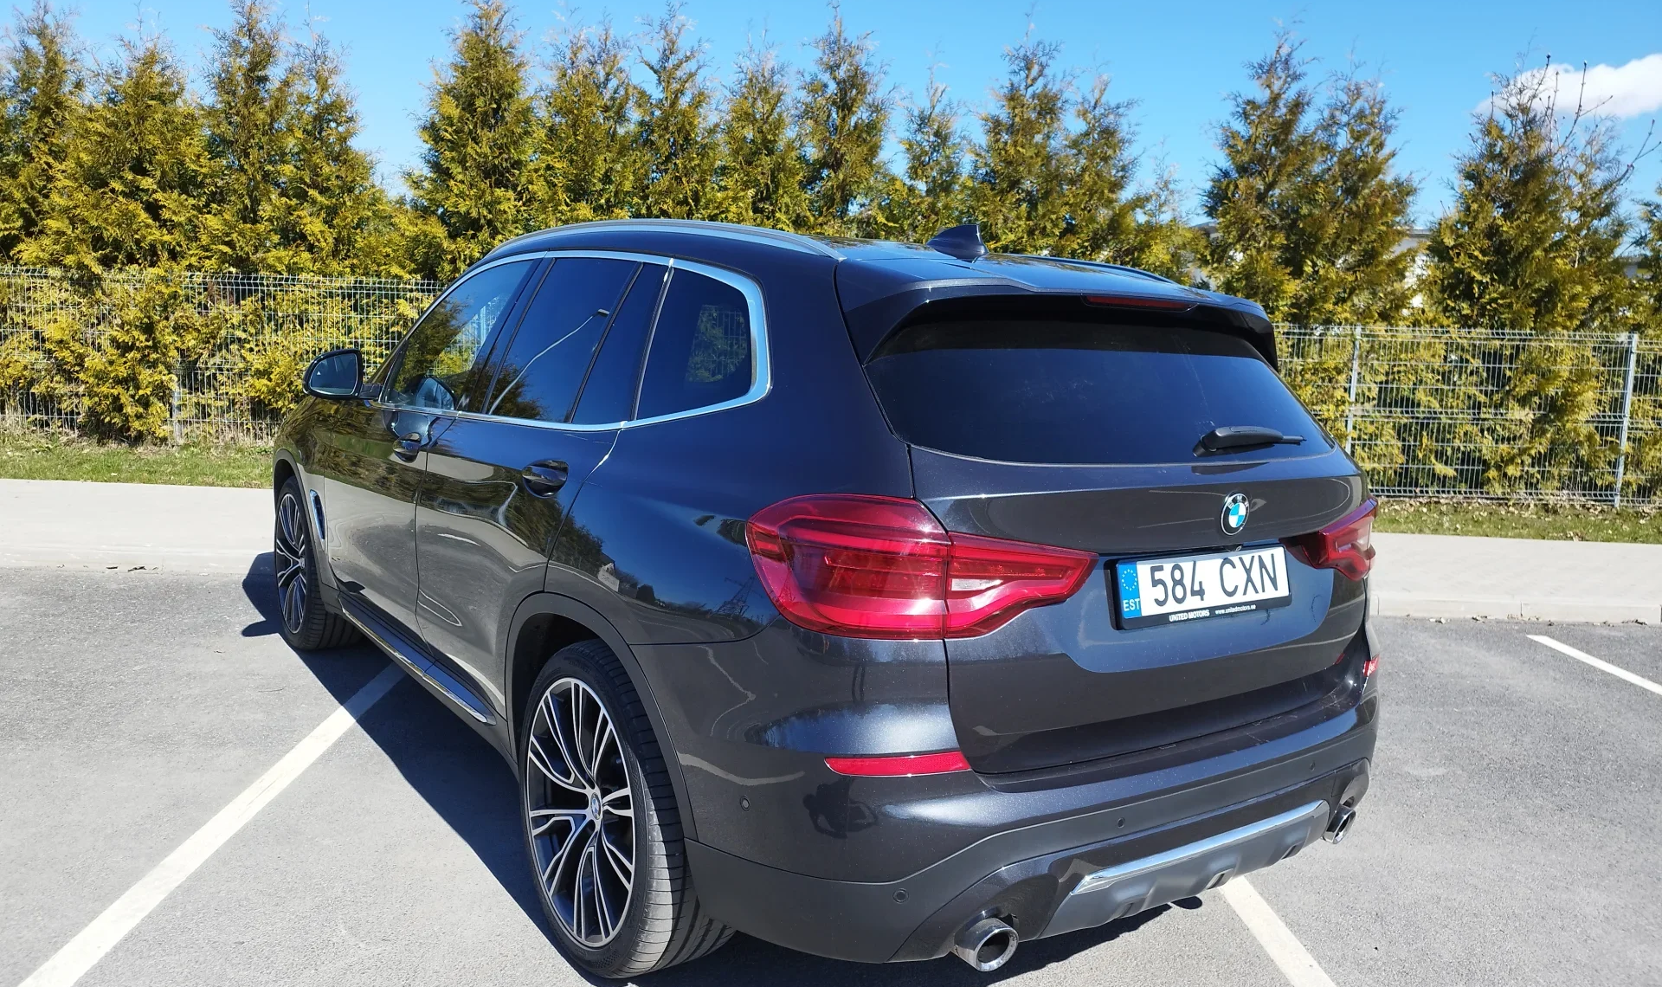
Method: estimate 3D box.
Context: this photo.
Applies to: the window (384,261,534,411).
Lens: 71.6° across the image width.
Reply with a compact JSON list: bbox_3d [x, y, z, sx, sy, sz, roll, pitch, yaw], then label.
[{"bbox_3d":[-1.151,-0.464,3.508,0.070,0.490,0.980,23,-6,-36],"label":"window"}]

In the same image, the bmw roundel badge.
[{"bbox_3d":[0.768,0.040,2.192,0.082,0.082,0.014,-2,3,-36],"label":"bmw roundel badge"}]

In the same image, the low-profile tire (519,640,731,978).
[{"bbox_3d":[-0.440,0.672,2.552,0.280,0.715,0.720,-2,9,-36],"label":"low-profile tire"}]

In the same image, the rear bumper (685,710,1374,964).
[{"bbox_3d":[0.637,0.596,2.414,1.840,0.420,0.530,-2,9,-36],"label":"rear bumper"}]

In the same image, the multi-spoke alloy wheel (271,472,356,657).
[{"bbox_3d":[-2.132,0.284,4.824,0.250,0.728,0.728,-2,9,-36],"label":"multi-spoke alloy wheel"}]

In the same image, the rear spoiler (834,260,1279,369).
[{"bbox_3d":[0.504,-0.377,2.506,1.270,0.235,0.450,-2,9,-36],"label":"rear spoiler"}]

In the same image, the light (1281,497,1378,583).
[{"bbox_3d":[1.139,0.112,2.690,0.620,0.210,0.230,-4,10,-43],"label":"light"}]

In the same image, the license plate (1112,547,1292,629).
[{"bbox_3d":[0.736,0.173,2.242,0.530,0.122,0.022,-2,-6,-36],"label":"license plate"}]

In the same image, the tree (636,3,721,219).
[{"bbox_3d":[-1.414,-2.385,10.523,1.000,4.059,1.000,2,7,-5],"label":"tree"}]

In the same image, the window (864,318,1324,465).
[{"bbox_3d":[0.670,-0.213,2.313,1.310,0.360,0.100,-2,-25,-36],"label":"window"}]

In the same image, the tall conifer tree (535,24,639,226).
[{"bbox_3d":[-2.127,-2.224,10.065,1.200,3.730,1.200,2,7,0],"label":"tall conifer tree"}]

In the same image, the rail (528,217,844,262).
[{"bbox_3d":[-0.566,-0.643,2.994,0.070,0.120,1.980,-2,9,-36],"label":"rail"}]

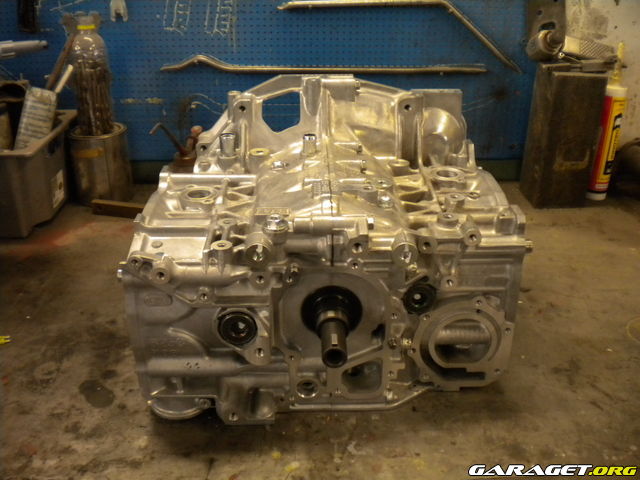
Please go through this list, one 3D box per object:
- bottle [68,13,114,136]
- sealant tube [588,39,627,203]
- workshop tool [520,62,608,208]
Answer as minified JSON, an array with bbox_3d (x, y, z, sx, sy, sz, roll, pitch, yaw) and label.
[{"bbox_3d":[-0.430,-0.311,1.221,0.067,0.219,0.067,1,24,0],"label":"bottle"},{"bbox_3d":[0.569,-0.230,1.281,0.050,0.307,0.050,14,27,27],"label":"sealant tube"},{"bbox_3d":[0.478,-0.202,1.276,0.097,0.258,0.108,1,24,2],"label":"workshop tool"}]

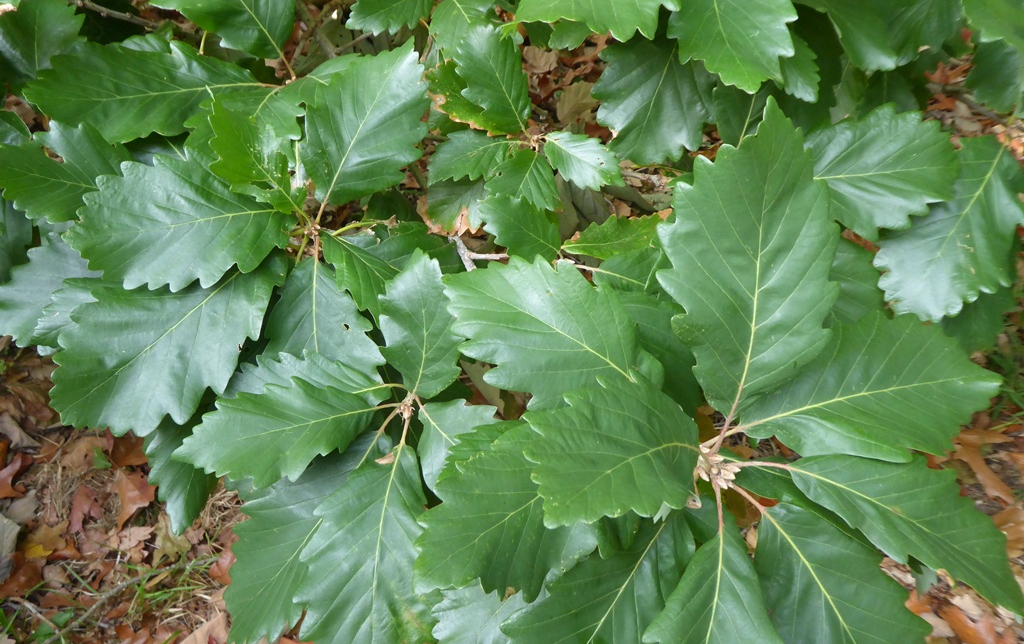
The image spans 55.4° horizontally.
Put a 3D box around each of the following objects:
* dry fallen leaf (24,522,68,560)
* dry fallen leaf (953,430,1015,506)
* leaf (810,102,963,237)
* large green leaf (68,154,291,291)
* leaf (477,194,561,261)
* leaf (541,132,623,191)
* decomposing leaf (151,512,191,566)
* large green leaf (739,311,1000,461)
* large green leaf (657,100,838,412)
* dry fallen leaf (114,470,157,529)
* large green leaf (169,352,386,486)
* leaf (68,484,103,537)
[{"bbox_3d":[-0.516,0.241,1.081,0.048,0.015,0.042,-12,54,-9],"label":"dry fallen leaf"},{"bbox_3d":[0.582,0.177,1.201,0.055,0.025,0.107,-20,57,-14],"label":"dry fallen leaf"},{"bbox_3d":[0.366,-0.145,0.970,0.166,0.035,0.135,-3,69,-7],"label":"leaf"},{"bbox_3d":[-0.255,-0.078,0.743,0.195,0.040,0.120,-4,62,18],"label":"large green leaf"},{"bbox_3d":[0.012,-0.096,0.953,0.098,0.022,0.069,36,69,17],"label":"leaf"},{"bbox_3d":[0.073,-0.167,1.001,0.098,0.022,0.072,34,65,11],"label":"leaf"},{"bbox_3d":[-0.400,0.255,1.146,0.045,0.020,0.072,-19,57,-13],"label":"decomposing leaf"},{"bbox_3d":[0.234,0.039,0.646,0.205,0.045,0.105,-8,65,-18],"label":"large green leaf"},{"bbox_3d":[0.154,-0.049,0.633,0.114,0.040,0.228,10,68,4],"label":"large green leaf"},{"bbox_3d":[-0.428,0.201,1.112,0.046,0.025,0.075,-9,55,-14],"label":"dry fallen leaf"},{"bbox_3d":[-0.188,0.081,0.780,0.172,0.030,0.090,-13,68,7],"label":"large green leaf"},{"bbox_3d":[-0.481,0.213,1.100,0.035,0.018,0.062,-3,53,-2],"label":"leaf"}]

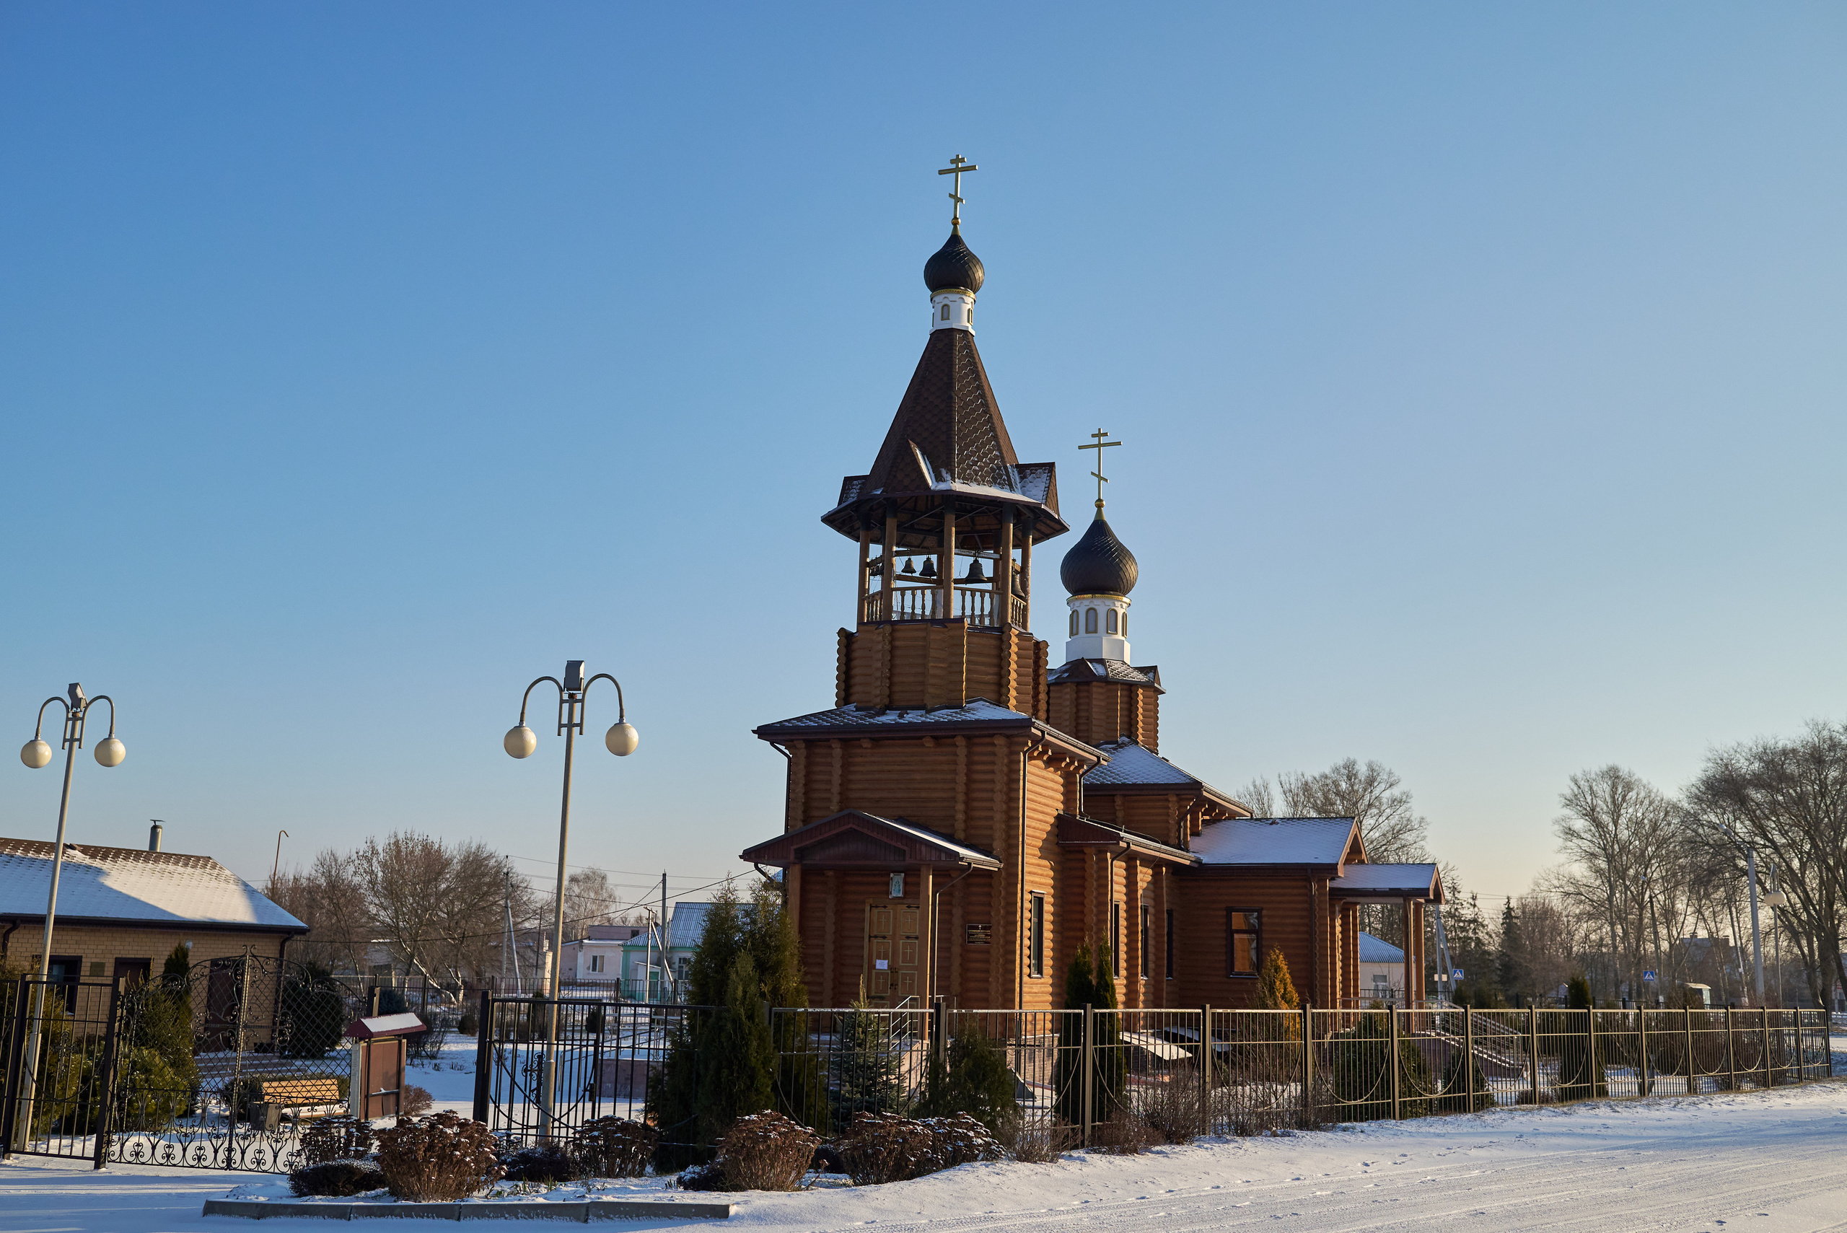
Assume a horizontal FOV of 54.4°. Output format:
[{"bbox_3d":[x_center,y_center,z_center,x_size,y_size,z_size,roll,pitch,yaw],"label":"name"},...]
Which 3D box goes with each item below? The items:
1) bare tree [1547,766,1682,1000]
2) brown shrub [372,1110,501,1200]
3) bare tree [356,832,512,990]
[{"bbox_3d":[43.900,17.695,113.971,8.700,16.509,8.500,-3,-12,21],"label":"bare tree"},{"bbox_3d":[-4.079,4.528,15.086,1.080,0.730,1.030,4,-12,-14],"label":"brown shrub"},{"bbox_3d":[-22.569,13.895,82.756,7.300,7.858,7.000,5,-12,-15],"label":"bare tree"}]

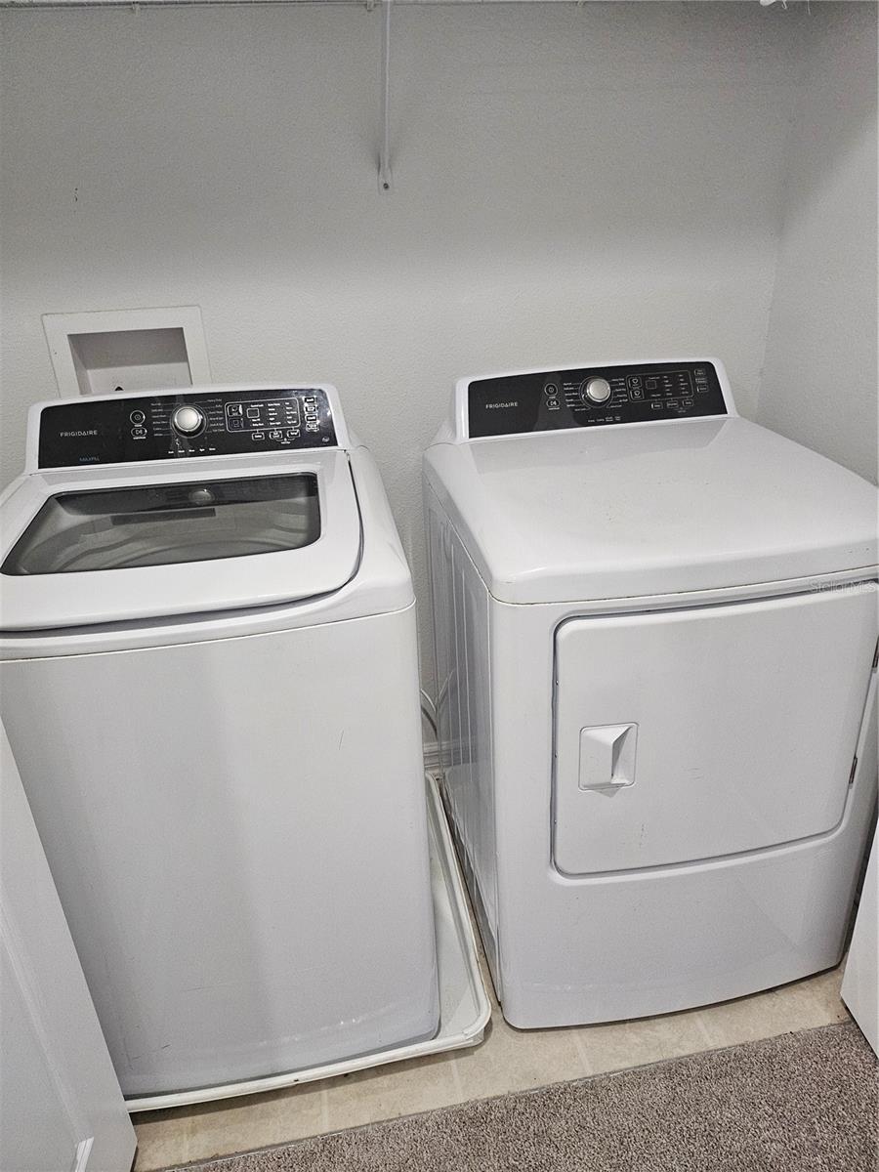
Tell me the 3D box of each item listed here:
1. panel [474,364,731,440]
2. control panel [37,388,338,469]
[{"bbox_3d":[0.312,-0.373,1.601,0.532,0.118,0.040,-7,-2,-8],"label":"panel"},{"bbox_3d":[-0.456,-0.292,1.477,0.532,0.118,0.040,-6,-2,-7],"label":"control panel"}]

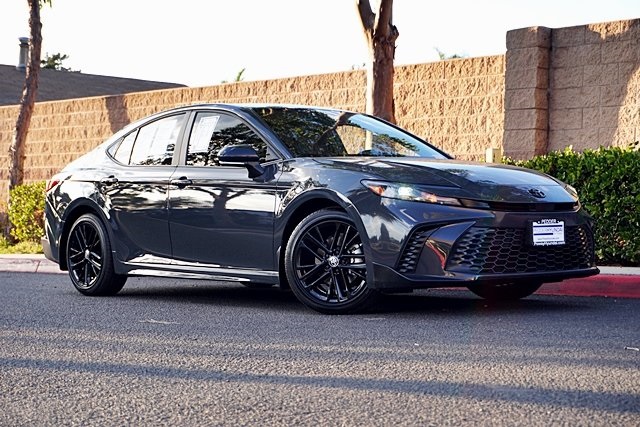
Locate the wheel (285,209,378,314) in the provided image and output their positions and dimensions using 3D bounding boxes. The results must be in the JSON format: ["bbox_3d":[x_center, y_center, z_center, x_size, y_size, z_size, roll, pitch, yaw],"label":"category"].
[{"bbox_3d":[0.142,0.297,7.428,0.667,0.667,0.235,-1,0,21],"label":"wheel"}]

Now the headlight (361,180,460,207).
[{"bbox_3d":[0.549,-0.120,7.104,0.360,0.165,0.500,-1,0,-41],"label":"headlight"}]

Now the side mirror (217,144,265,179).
[{"bbox_3d":[-0.529,-0.348,7.954,0.250,0.215,0.190,-1,0,-41],"label":"side mirror"}]

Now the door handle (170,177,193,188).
[{"bbox_3d":[-0.989,-0.223,8.526,0.060,0.075,0.255,-1,0,-41],"label":"door handle"}]

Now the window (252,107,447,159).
[{"bbox_3d":[0.186,-0.565,8.557,1.400,0.120,0.850,-1,28,-41],"label":"window"}]

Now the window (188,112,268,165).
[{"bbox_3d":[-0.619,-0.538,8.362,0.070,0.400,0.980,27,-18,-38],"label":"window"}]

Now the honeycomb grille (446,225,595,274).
[{"bbox_3d":[1.279,0.230,7.322,1.290,0.275,0.180,-1,0,-41],"label":"honeycomb grille"}]

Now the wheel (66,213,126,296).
[{"bbox_3d":[-1.787,0.327,9.597,0.235,0.667,0.667,-1,0,-41],"label":"wheel"}]

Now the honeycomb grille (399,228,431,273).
[{"bbox_3d":[0.557,0.217,6.931,0.170,0.250,0.140,-1,0,-21],"label":"honeycomb grille"}]

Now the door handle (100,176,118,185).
[{"bbox_3d":[-1.634,-0.256,9.261,0.060,0.070,0.250,-1,0,-41],"label":"door handle"}]

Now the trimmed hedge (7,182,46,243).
[{"bbox_3d":[-3.780,-0.020,17.000,1.200,0.920,0.800,-1,0,43],"label":"trimmed hedge"}]

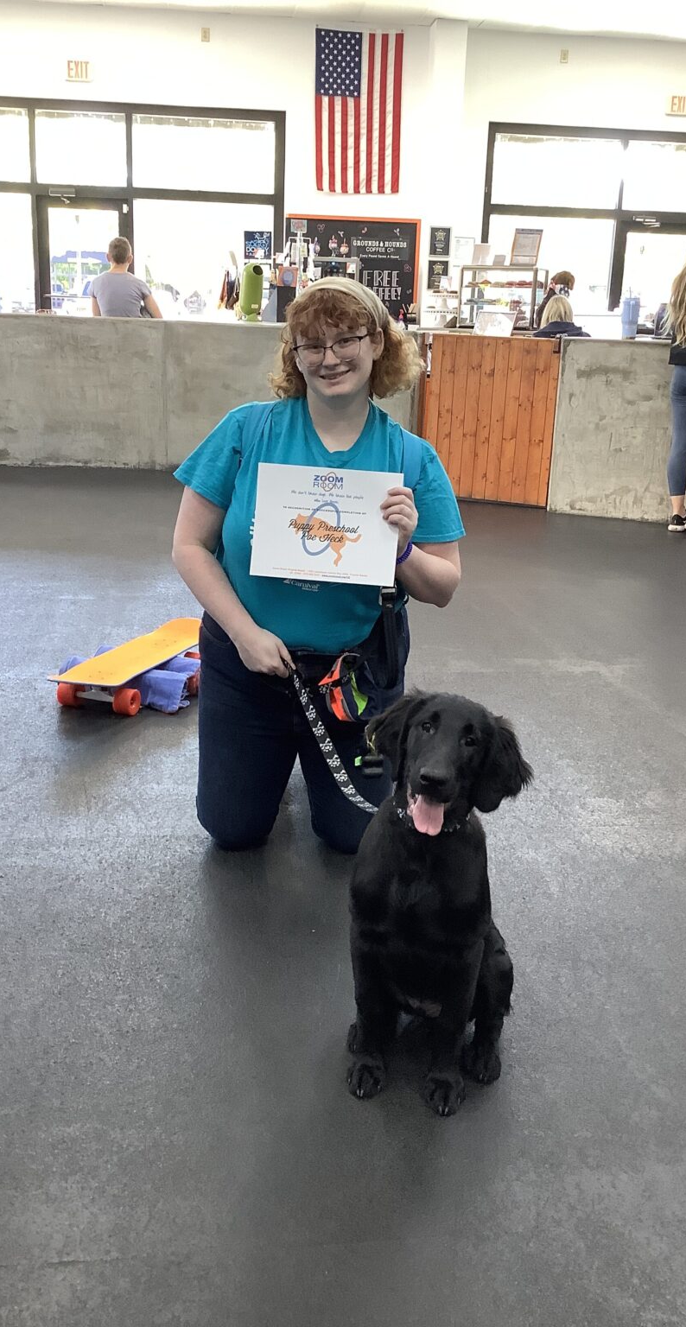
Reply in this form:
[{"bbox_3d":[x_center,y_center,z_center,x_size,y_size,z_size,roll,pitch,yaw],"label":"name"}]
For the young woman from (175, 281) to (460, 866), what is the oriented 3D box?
[{"bbox_3d":[-0.047,-0.224,2.588,0.600,1.160,0.620,2,16,0],"label":"young woman"}]

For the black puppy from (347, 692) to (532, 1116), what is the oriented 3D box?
[{"bbox_3d":[0.161,0.307,1.791,0.260,0.590,0.410,6,16,14],"label":"black puppy"}]

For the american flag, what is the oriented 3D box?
[{"bbox_3d":[0.182,-5.502,11.897,0.890,1.500,0.040,1,16,-4],"label":"american flag"}]

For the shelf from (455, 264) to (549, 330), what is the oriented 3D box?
[{"bbox_3d":[1.150,-2.552,8.308,0.560,0.430,0.450,7,17,18],"label":"shelf"}]

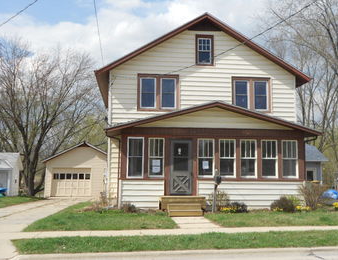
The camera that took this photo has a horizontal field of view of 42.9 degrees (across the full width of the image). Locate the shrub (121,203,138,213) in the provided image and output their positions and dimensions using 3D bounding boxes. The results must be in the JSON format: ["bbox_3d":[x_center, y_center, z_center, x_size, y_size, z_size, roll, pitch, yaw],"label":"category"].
[{"bbox_3d":[-1.452,2.785,15.550,0.634,0.327,0.495,1,-6,-6],"label":"shrub"}]

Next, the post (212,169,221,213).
[{"bbox_3d":[1.717,2.188,15.509,0.297,1.554,0.277,1,-6,-6],"label":"post"}]

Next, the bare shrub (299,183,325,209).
[{"bbox_3d":[5.372,2.499,16.115,0.911,1.020,0.941,1,-6,-6],"label":"bare shrub"}]

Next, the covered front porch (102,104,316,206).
[{"bbox_3d":[1.660,1.068,17.143,8.118,3.960,2.376,1,-6,-6],"label":"covered front porch"}]

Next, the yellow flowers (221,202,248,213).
[{"bbox_3d":[2.386,2.807,15.784,0.990,0.356,0.574,1,-6,-6],"label":"yellow flowers"}]

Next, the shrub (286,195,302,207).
[{"bbox_3d":[4.725,2.693,16.175,0.554,0.584,0.495,1,-6,-6],"label":"shrub"}]

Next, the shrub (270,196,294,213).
[{"bbox_3d":[4.167,2.744,15.988,0.792,0.525,0.772,1,-6,-6],"label":"shrub"}]

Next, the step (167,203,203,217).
[{"bbox_3d":[0.563,2.757,14.886,1.188,0.416,0.594,1,-6,-6],"label":"step"}]

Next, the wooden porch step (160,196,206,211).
[{"bbox_3d":[0.468,2.671,15.584,1.624,0.505,0.792,1,-6,-6],"label":"wooden porch step"}]

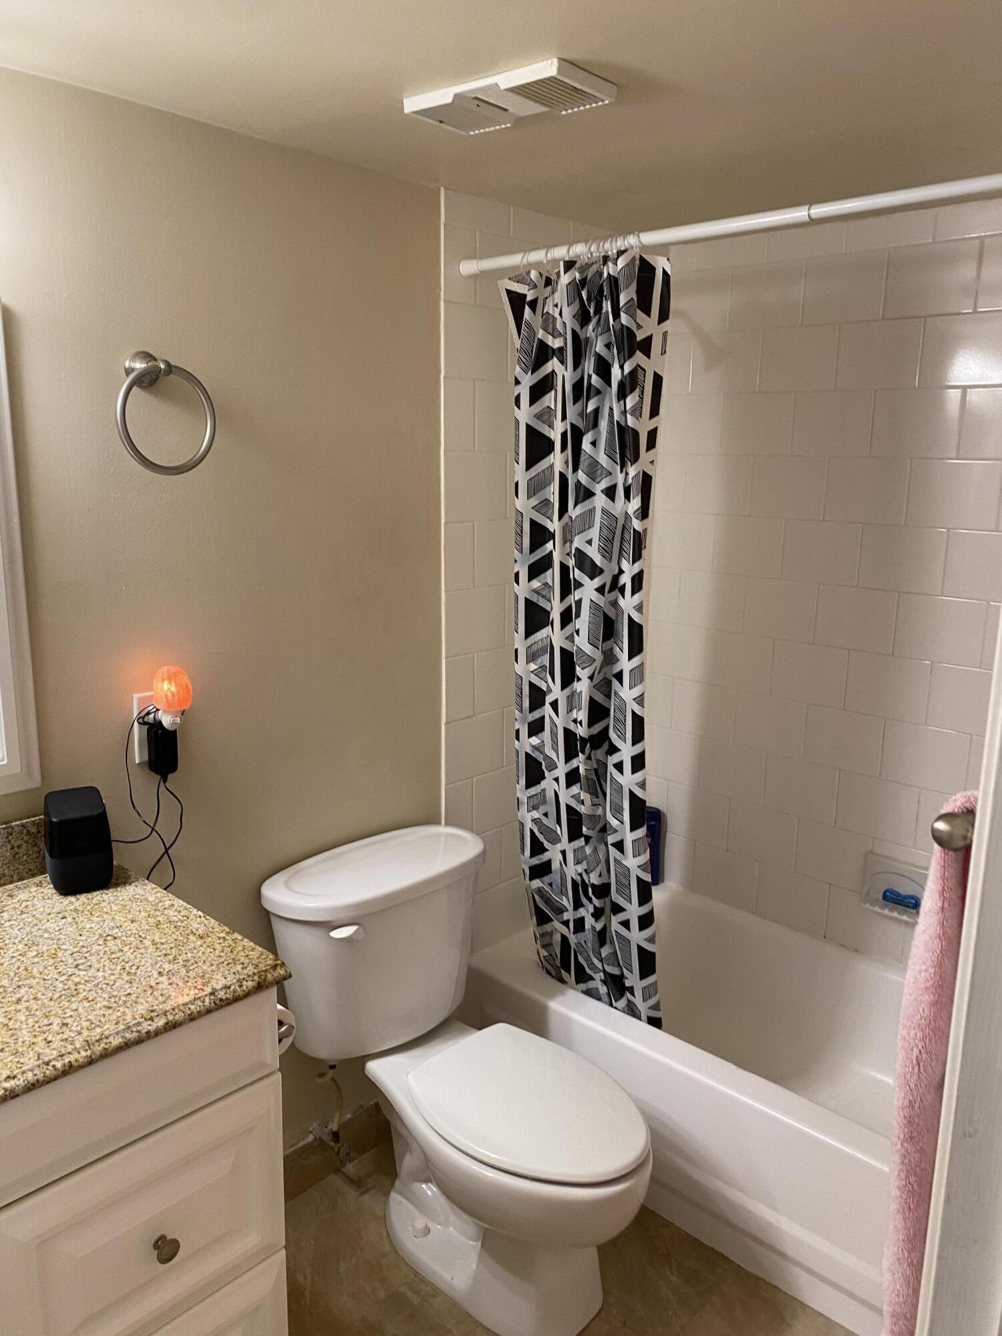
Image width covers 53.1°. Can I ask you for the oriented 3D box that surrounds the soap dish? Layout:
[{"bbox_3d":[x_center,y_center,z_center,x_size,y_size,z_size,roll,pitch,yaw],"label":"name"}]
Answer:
[{"bbox_3d":[0.951,0.536,2.440,0.164,0.126,0.068,12,17,42],"label":"soap dish"}]

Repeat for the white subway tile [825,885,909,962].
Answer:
[{"bbox_3d":[0.930,0.651,2.559,0.200,0.149,0.010,12,17,42],"label":"white subway tile"}]

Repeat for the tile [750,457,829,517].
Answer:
[{"bbox_3d":[0.720,-0.450,2.503,0.198,0.151,0.010,12,17,41],"label":"tile"}]

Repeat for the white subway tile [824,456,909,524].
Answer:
[{"bbox_3d":[0.865,-0.419,2.373,0.201,0.152,0.008,13,17,43],"label":"white subway tile"}]

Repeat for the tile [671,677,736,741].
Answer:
[{"bbox_3d":[0.566,0.117,2.784,0.200,0.152,0.010,12,17,41],"label":"tile"}]

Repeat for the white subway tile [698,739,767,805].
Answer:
[{"bbox_3d":[0.635,0.282,2.740,0.198,0.151,0.010,12,17,41],"label":"white subway tile"}]

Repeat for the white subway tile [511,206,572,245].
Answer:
[{"bbox_3d":[0.088,-0.993,2.271,0.009,0.065,0.199,12,17,42],"label":"white subway tile"}]

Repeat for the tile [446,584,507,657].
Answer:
[{"bbox_3d":[-0.064,-0.110,2.352,0.010,0.152,0.200,12,17,42],"label":"tile"}]

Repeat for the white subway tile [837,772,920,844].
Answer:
[{"bbox_3d":[0.934,0.350,2.491,0.200,0.152,0.010,12,17,42],"label":"white subway tile"}]

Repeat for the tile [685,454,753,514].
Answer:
[{"bbox_3d":[0.568,-0.480,2.615,0.197,0.151,0.010,12,17,41],"label":"tile"}]

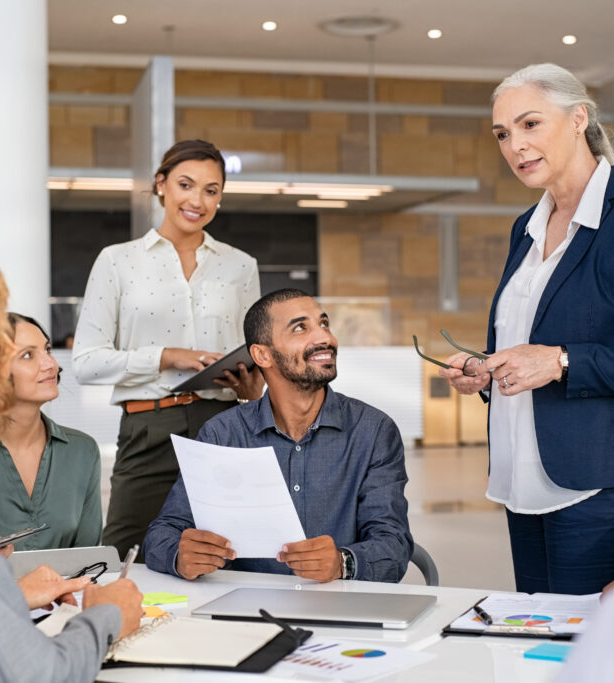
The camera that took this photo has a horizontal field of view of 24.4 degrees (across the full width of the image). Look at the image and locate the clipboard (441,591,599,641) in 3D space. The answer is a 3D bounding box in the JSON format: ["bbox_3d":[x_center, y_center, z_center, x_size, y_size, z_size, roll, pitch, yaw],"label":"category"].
[{"bbox_3d":[0.371,0.449,2.335,0.235,0.018,0.325,0,0,17],"label":"clipboard"}]

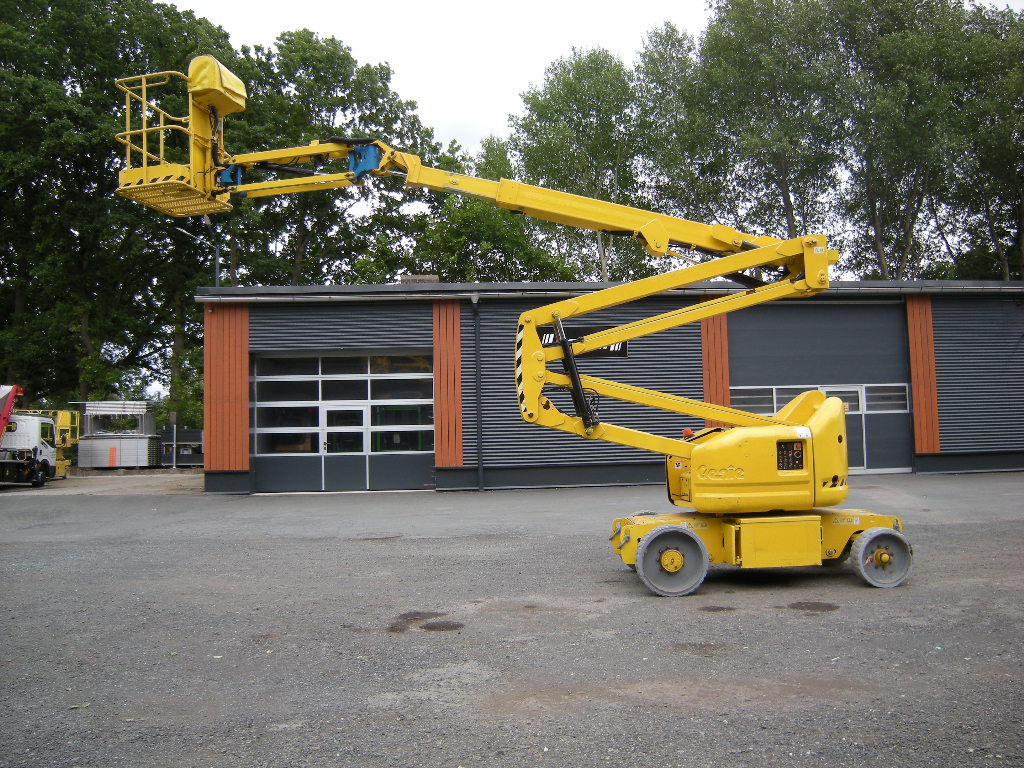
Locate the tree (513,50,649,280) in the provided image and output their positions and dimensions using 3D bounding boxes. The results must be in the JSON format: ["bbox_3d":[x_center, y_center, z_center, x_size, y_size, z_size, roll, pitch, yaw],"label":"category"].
[{"bbox_3d":[3.159,-6.196,38.477,6.400,19.300,6.400,-1,-4,0],"label":"tree"}]

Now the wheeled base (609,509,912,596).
[{"bbox_3d":[2.409,1.656,8.377,2.680,0.650,1.430,-1,-4,-3],"label":"wheeled base"}]

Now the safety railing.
[{"bbox_3d":[-3.469,-2.535,8.667,0.760,0.980,1.020,-3,-4,20],"label":"safety railing"}]

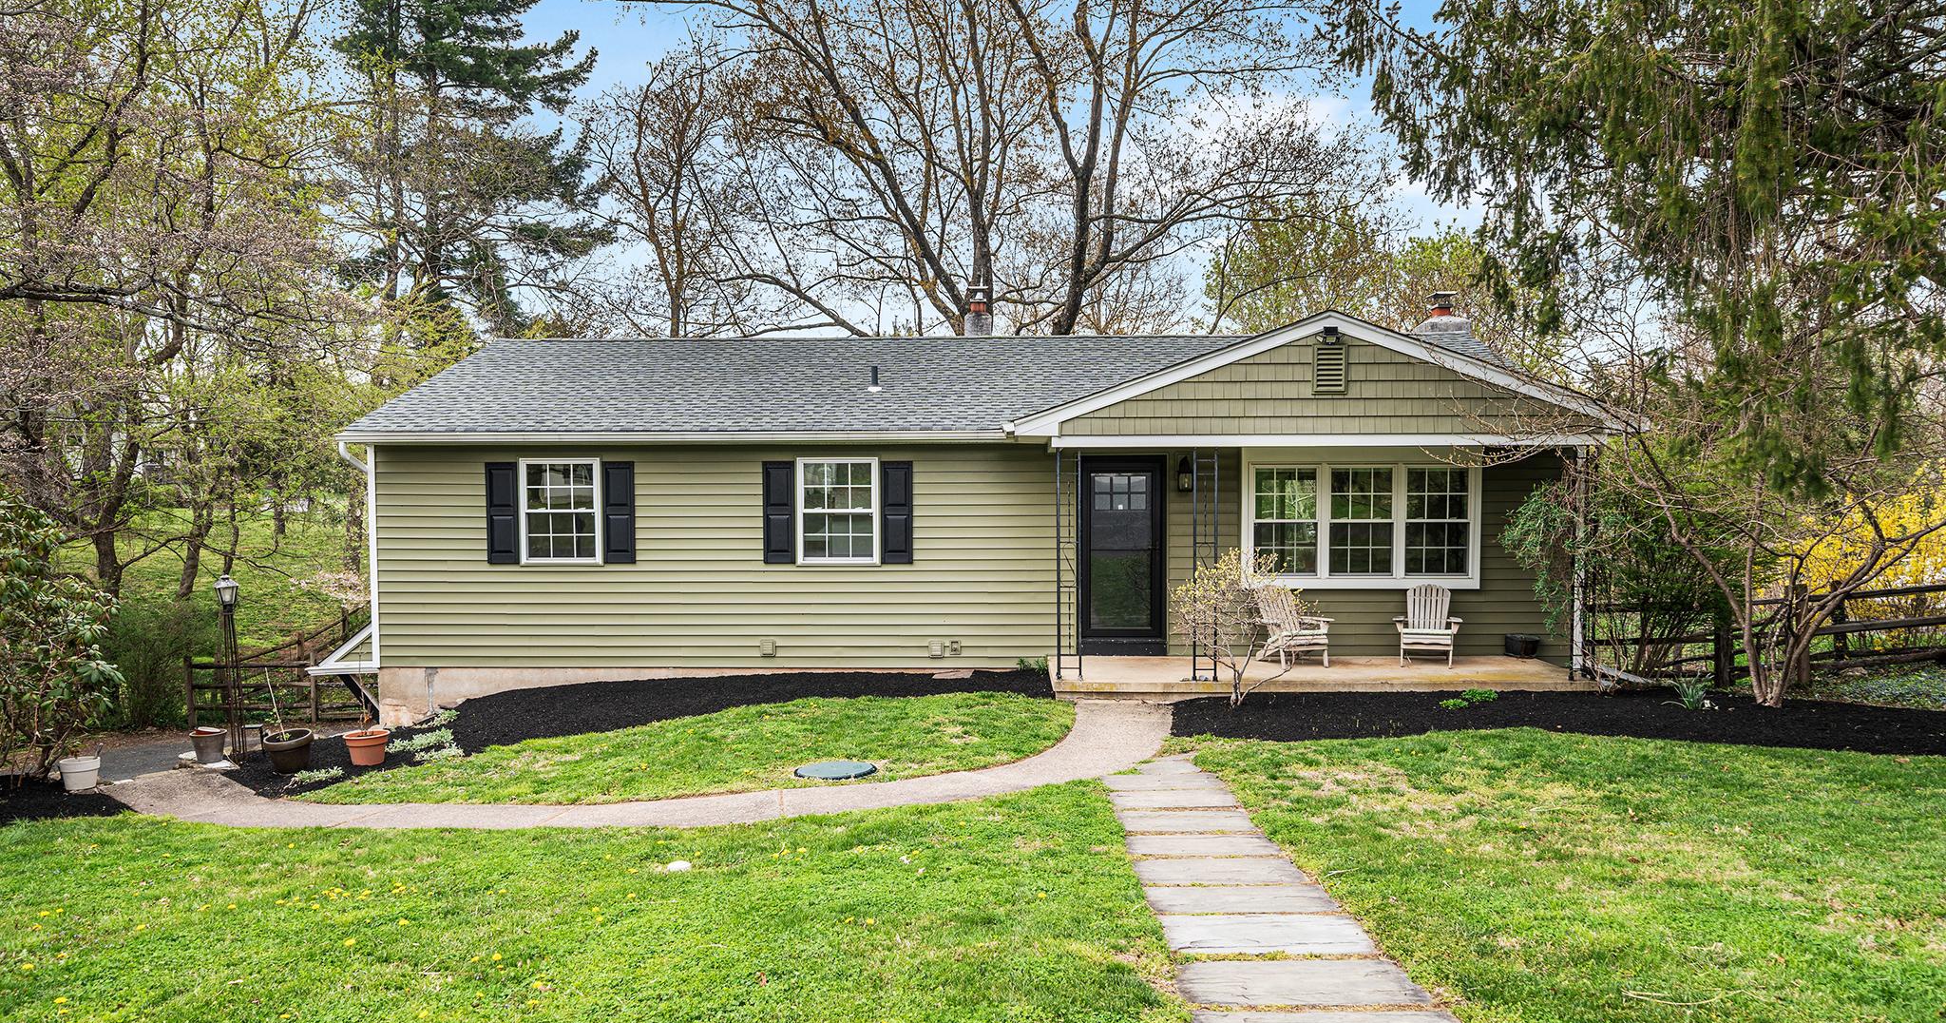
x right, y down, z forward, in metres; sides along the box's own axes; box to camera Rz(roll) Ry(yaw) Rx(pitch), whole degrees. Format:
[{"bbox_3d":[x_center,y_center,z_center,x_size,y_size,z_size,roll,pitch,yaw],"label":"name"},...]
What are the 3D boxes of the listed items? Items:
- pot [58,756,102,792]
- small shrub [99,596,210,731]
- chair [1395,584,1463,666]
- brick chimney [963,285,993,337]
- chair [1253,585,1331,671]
[{"bbox_3d":[-8.756,2.560,12.716,0.330,0.290,0.330,0,3,0],"label":"pot"},{"bbox_3d":[-12.649,2.291,19.943,1.650,2.050,1.550,0,3,1],"label":"small shrub"},{"bbox_3d":[5.149,1.273,14.689,0.730,0.890,0.790,1,3,20],"label":"chair"},{"bbox_3d":[0.082,-2.977,19.655,0.450,0.920,0.450,0,3,1],"label":"brick chimney"},{"bbox_3d":[3.578,1.278,14.699,0.730,0.890,0.790,-1,3,-19],"label":"chair"}]

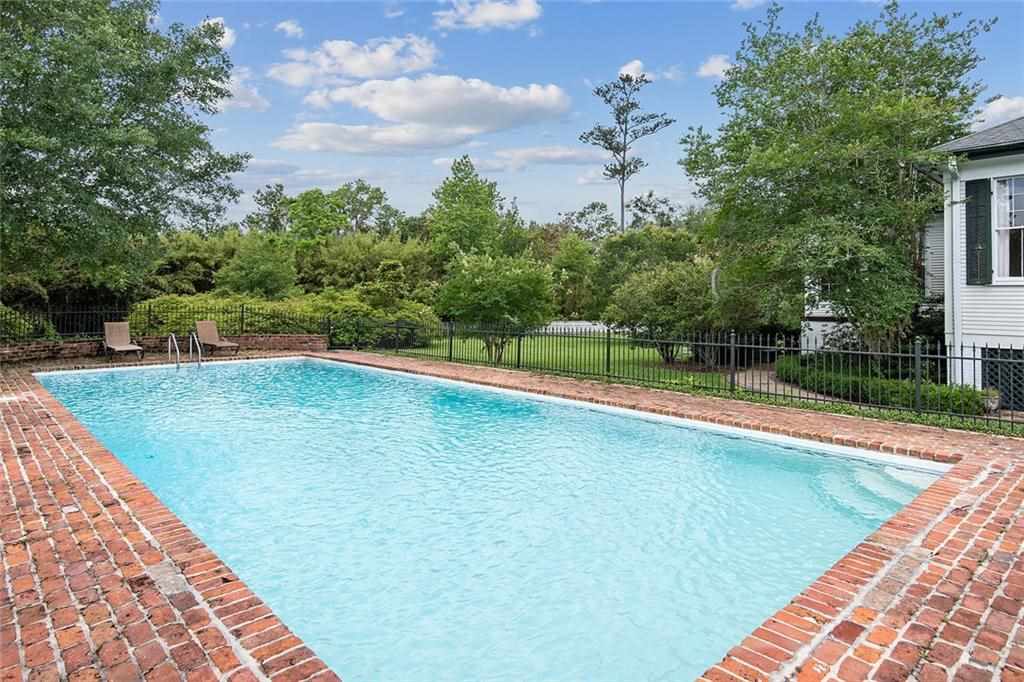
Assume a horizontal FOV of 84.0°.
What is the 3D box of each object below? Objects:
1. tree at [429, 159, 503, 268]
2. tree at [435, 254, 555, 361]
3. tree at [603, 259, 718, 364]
[{"bbox_3d":[-2.360,-5.006,29.500,4.150,9.130,4.150,0,3,0],"label":"tree"},{"bbox_3d":[-0.468,-0.869,15.200,3.210,2.890,3.210,0,3,0],"label":"tree"},{"bbox_3d":[4.021,-0.799,15.400,3.140,2.870,3.140,0,3,0],"label":"tree"}]

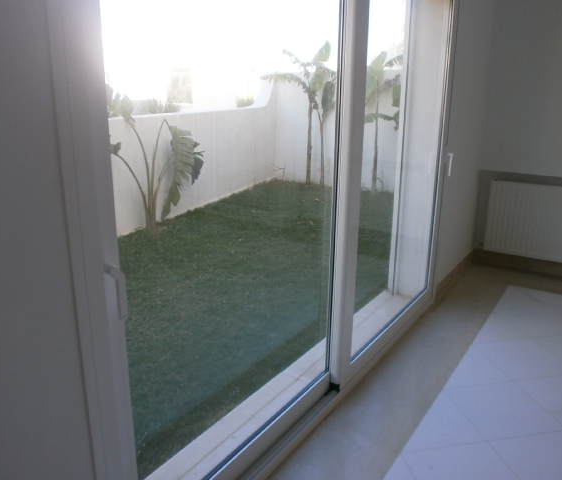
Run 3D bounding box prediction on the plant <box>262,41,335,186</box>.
[{"bbox_3d":[0.437,-2.190,8.922,1.300,2.462,1.000,10,18,32],"label":"plant"}]

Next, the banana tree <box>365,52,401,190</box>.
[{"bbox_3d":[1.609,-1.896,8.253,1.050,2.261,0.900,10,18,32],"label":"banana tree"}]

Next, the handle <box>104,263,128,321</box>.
[{"bbox_3d":[-0.402,0.125,1.214,0.050,0.140,0.026,10,18,32],"label":"handle"}]

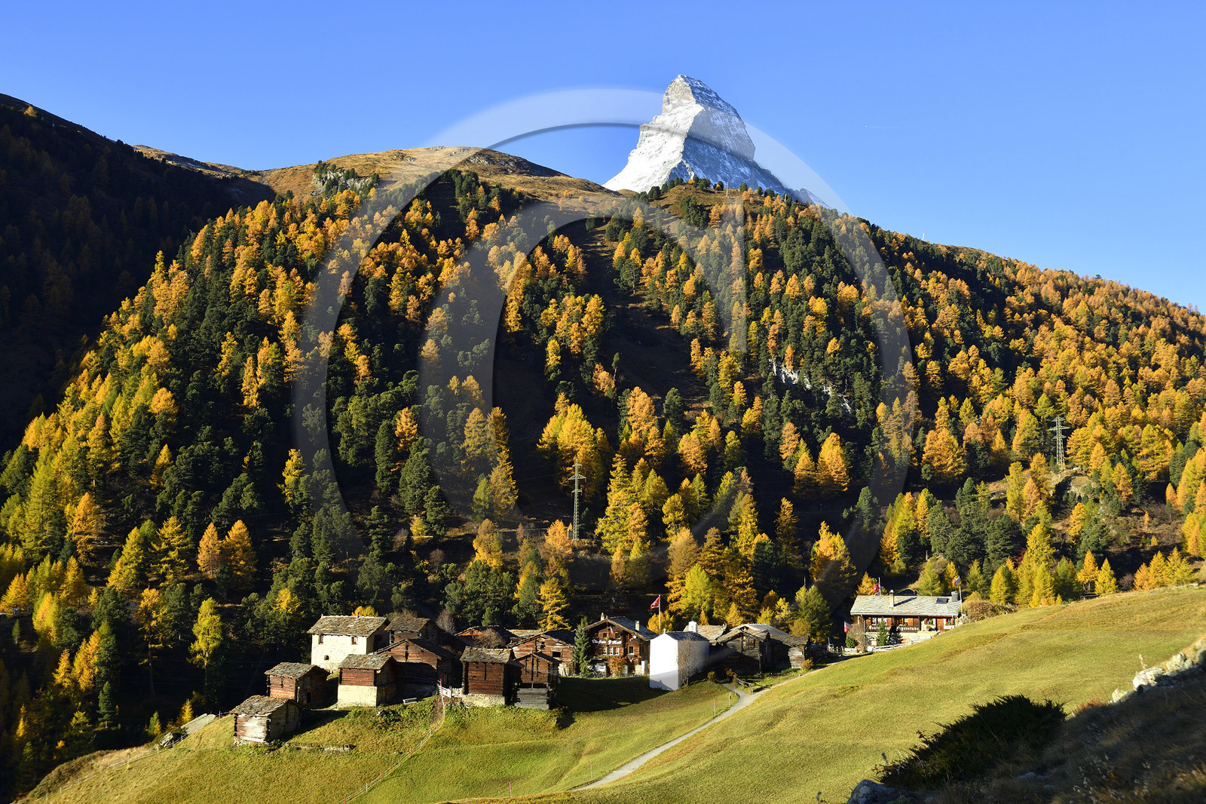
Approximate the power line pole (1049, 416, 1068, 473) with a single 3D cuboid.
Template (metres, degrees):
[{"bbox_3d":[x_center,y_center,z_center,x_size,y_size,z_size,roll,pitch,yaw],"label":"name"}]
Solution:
[{"bbox_3d":[194.007,17.701,540.101,9.600,23.500,2.900,-10,-14,44],"label":"power line pole"}]

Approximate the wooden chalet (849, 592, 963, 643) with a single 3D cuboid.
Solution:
[{"bbox_3d":[51.120,36.426,211.830,18.000,8.300,11.000,-4,-11,22],"label":"wooden chalet"}]

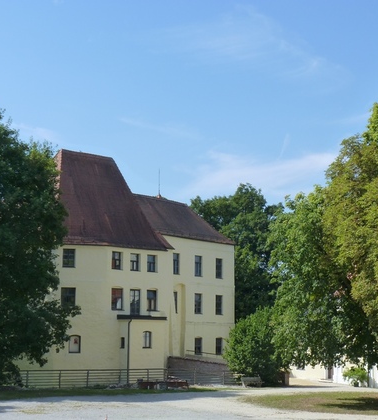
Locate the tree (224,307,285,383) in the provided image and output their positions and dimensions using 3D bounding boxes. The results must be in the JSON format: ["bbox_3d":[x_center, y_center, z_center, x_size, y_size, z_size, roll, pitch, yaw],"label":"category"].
[{"bbox_3d":[4.904,10.356,65.183,4.621,6.006,4.600,0,-9,0],"label":"tree"}]

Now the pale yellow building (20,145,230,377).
[{"bbox_3d":[-6.543,5.380,75.273,12.000,19.700,20.500,-8,-12,43],"label":"pale yellow building"}]

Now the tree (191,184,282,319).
[{"bbox_3d":[5.445,7.411,91.963,11.000,20.261,10.500,0,-9,0],"label":"tree"}]

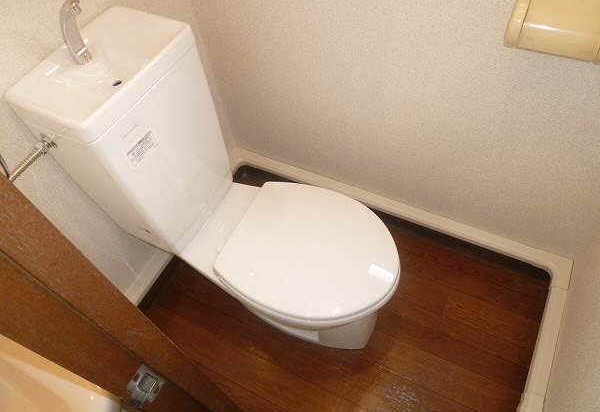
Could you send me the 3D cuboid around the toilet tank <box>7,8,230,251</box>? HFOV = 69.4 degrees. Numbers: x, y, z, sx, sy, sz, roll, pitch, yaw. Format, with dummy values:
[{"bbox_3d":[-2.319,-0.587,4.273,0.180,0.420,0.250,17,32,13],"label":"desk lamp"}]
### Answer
[{"bbox_3d":[-0.376,-0.153,1.062,0.215,0.490,0.324,20,59,18],"label":"toilet tank"}]

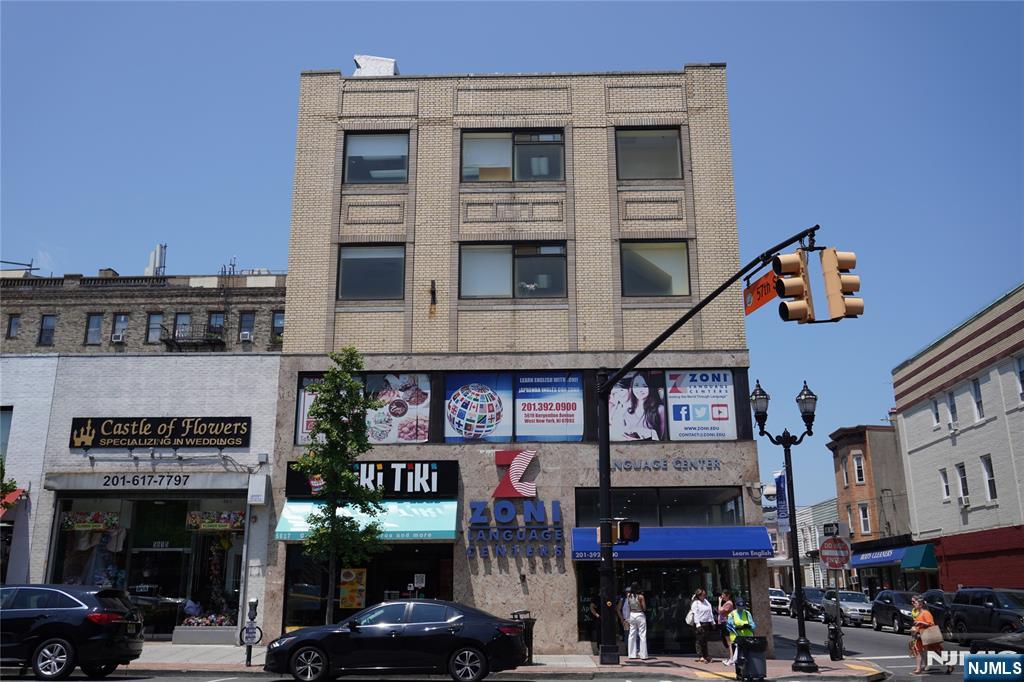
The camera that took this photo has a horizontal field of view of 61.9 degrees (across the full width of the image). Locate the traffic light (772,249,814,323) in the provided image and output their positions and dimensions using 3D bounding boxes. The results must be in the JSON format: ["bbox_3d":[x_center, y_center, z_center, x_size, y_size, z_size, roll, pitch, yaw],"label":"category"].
[{"bbox_3d":[4.114,-0.792,12.400,0.410,1.060,0.360,1,-16,-4],"label":"traffic light"}]

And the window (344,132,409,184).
[{"bbox_3d":[-3.692,-4.986,23.242,1.740,1.540,0.140,-1,-16,1],"label":"window"}]

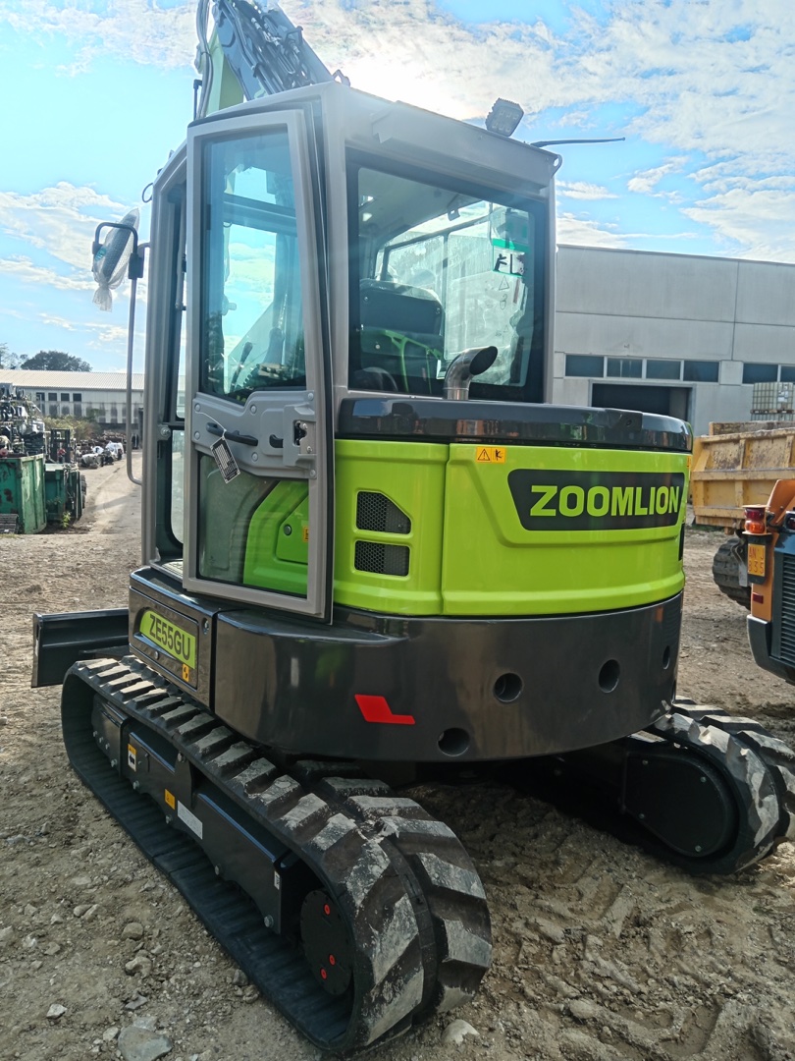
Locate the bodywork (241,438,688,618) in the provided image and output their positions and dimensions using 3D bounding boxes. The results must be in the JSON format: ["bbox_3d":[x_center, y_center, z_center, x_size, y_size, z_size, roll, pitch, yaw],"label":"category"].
[{"bbox_3d":[0.421,-0.050,2.770,1.760,0.500,0.820,-3,8,-36],"label":"bodywork"}]

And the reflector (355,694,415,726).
[{"bbox_3d":[-0.034,0.495,2.284,0.166,0.081,0.010,2,7,1],"label":"reflector"}]

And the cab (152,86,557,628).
[{"bbox_3d":[-0.257,-0.598,3.103,1.130,1.560,1.180,-3,8,-36],"label":"cab"}]

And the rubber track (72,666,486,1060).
[{"bbox_3d":[-0.657,0.911,2.954,0.400,0.565,2.560,-3,8,-36],"label":"rubber track"}]

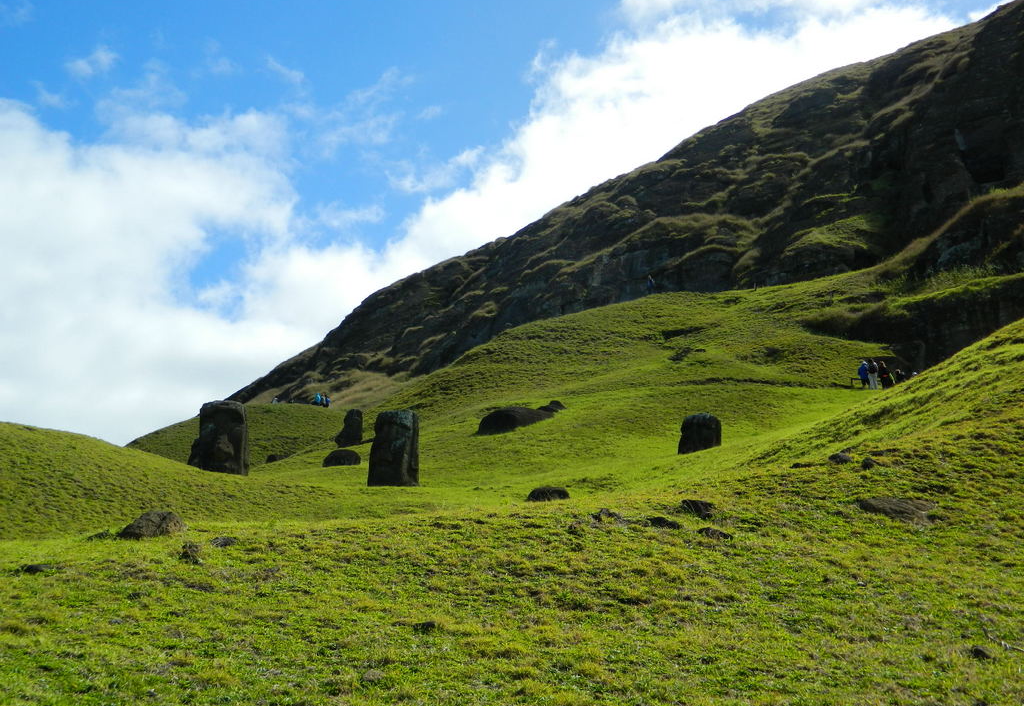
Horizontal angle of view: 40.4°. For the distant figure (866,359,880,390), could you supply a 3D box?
[{"bbox_3d":[20.281,1.206,78.000,0.520,1.700,0.380,0,-2,18],"label":"distant figure"}]

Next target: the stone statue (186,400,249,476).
[{"bbox_3d":[-11.419,3.282,54.000,2.150,3.000,1.500,0,-2,-6],"label":"stone statue"}]

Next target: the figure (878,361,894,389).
[{"bbox_3d":[21.011,1.290,78.000,0.580,1.650,0.420,-1,-2,24],"label":"figure"}]

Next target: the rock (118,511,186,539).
[{"bbox_3d":[-5.172,2.481,20.000,0.920,0.370,0.700,0,-2,-11],"label":"rock"}]

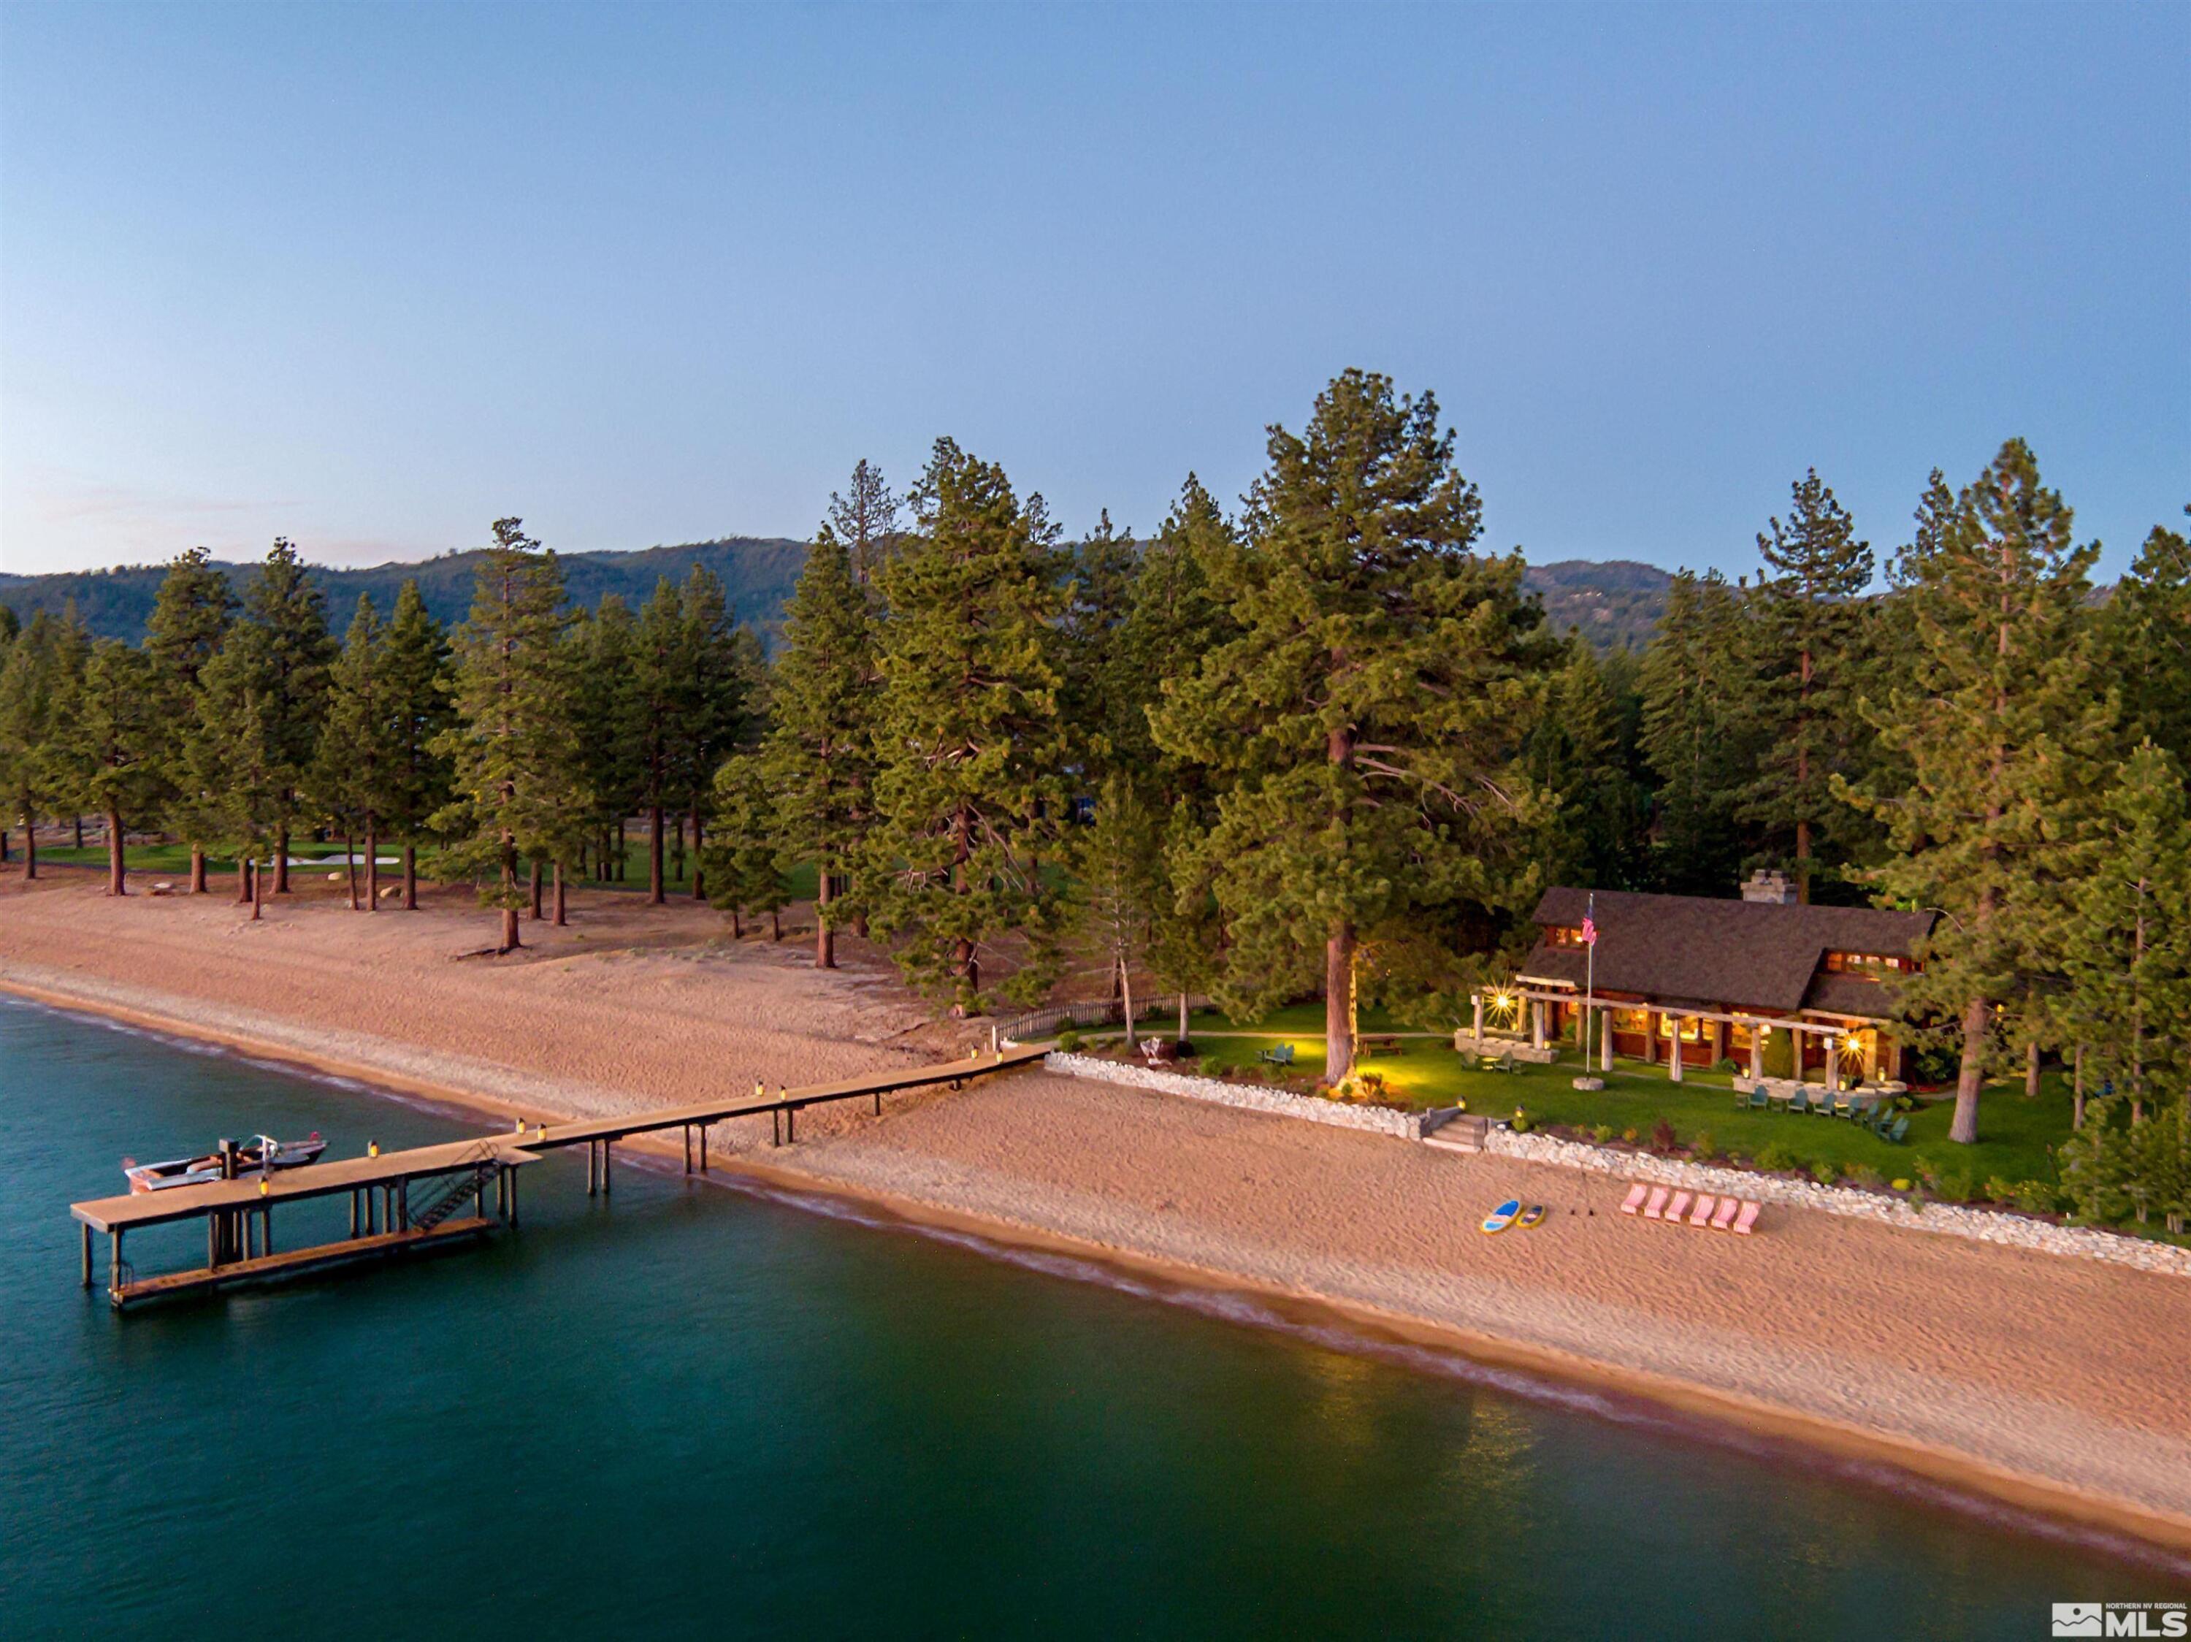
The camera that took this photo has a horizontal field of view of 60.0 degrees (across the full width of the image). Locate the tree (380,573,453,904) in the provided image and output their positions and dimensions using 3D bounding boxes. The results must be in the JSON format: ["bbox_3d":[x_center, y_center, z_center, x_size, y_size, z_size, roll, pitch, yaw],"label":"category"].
[{"bbox_3d":[-55.480,-6.124,154.711,5.819,26.700,5.819,-1,3,-20],"label":"tree"}]

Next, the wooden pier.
[{"bbox_3d":[-16.286,12.415,73.101,5.100,3.200,41.400,3,3,44],"label":"wooden pier"}]

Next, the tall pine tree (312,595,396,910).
[{"bbox_3d":[-59.804,-5.440,153.774,6.590,25.365,6.590,-1,3,-21],"label":"tall pine tree"}]

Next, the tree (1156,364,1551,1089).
[{"bbox_3d":[10.863,-3.946,80.457,16.678,29.860,15.844,1,2,8],"label":"tree"}]

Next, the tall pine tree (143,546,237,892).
[{"bbox_3d":[-81.718,-9.075,171.578,8.254,30.908,8.254,-1,3,-25],"label":"tall pine tree"}]

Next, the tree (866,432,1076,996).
[{"bbox_3d":[-6.719,-4.955,99.059,10.657,29.535,10.657,0,2,-4],"label":"tree"}]

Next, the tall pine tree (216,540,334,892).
[{"bbox_3d":[-73.857,-9.313,171.082,10.325,31.509,10.325,-1,3,-23],"label":"tall pine tree"}]

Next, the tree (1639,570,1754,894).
[{"bbox_3d":[40.519,-4.023,128.081,7.506,25.336,7.506,1,3,18],"label":"tree"}]

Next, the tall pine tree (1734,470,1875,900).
[{"bbox_3d":[41.828,-5.602,112.102,8.138,29.843,8.138,1,3,20],"label":"tall pine tree"}]

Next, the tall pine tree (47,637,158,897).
[{"bbox_3d":[-87.268,-4.658,167.573,9.527,22.361,9.527,-1,3,-27],"label":"tall pine tree"}]

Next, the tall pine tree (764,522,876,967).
[{"bbox_3d":[-17.700,-4.950,123.500,7.600,28.800,7.600,0,2,0],"label":"tall pine tree"}]

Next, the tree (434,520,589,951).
[{"bbox_3d":[-38.767,-5.642,125.971,10.027,28.318,9.525,0,3,-17],"label":"tree"}]

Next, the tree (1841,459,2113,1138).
[{"bbox_3d":[31.606,-0.858,68.234,9.489,24.931,9.489,1,3,25],"label":"tree"}]

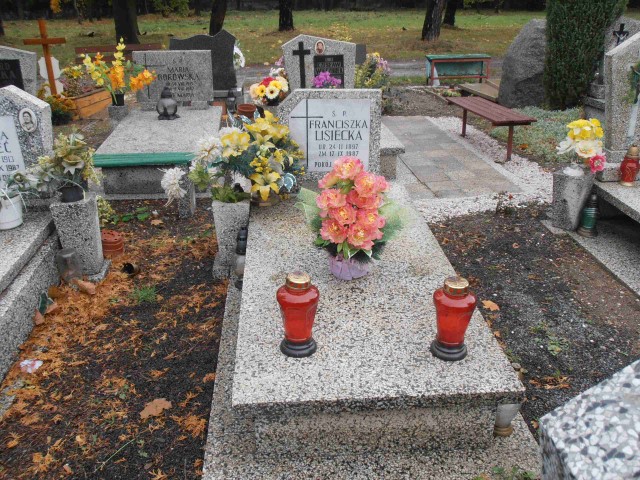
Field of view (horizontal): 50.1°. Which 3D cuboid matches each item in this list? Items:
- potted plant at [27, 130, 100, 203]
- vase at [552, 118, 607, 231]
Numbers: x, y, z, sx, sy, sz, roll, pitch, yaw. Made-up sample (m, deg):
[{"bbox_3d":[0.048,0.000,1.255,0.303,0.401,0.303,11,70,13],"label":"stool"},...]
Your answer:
[{"bbox_3d":[-1.263,-0.362,3.368,0.340,0.330,0.290,-3,22,-5],"label":"potted plant"},{"bbox_3d":[1.530,-0.402,4.082,0.280,0.620,0.270,-1,24,-3],"label":"vase"}]

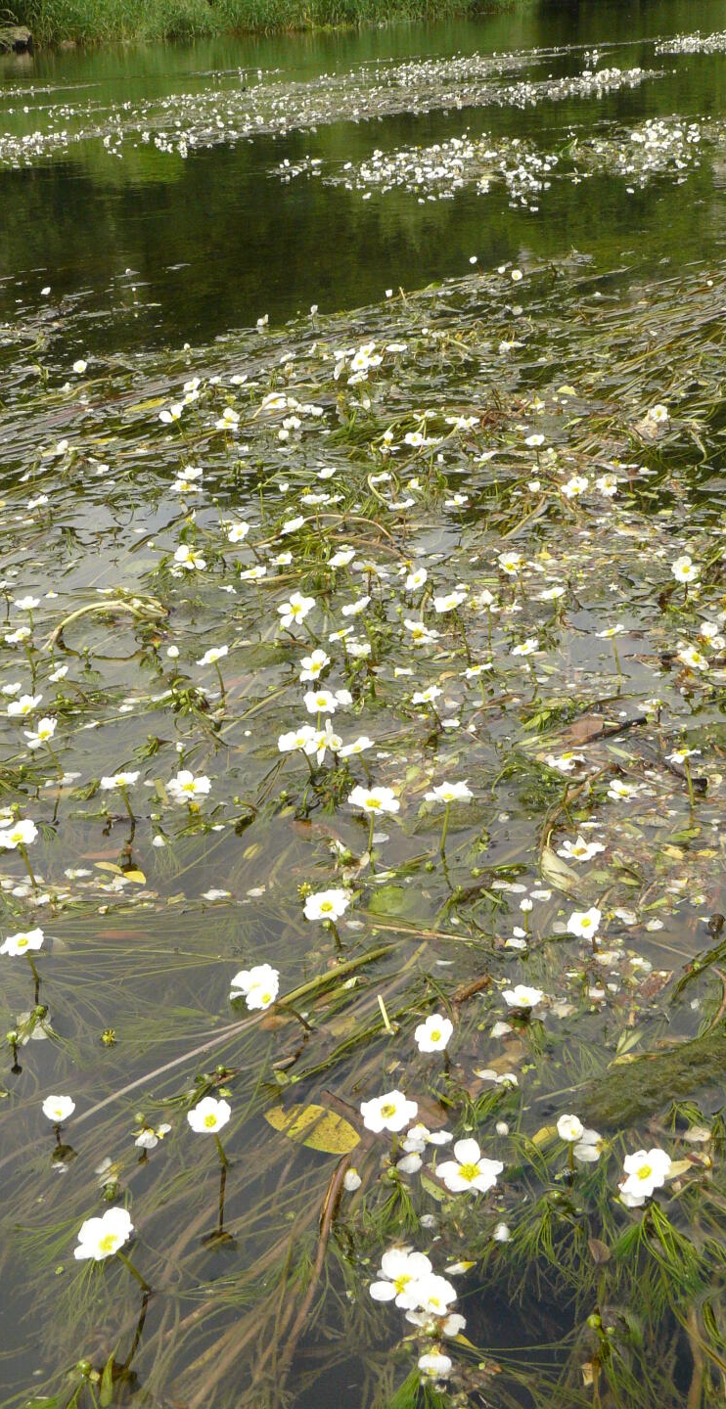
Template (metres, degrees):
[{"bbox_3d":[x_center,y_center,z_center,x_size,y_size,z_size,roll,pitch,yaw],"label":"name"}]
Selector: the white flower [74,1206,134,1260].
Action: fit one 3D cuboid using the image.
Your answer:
[{"bbox_3d":[-0.109,0.226,0.812,0.029,0.006,0.029,-35,23,-15],"label":"white flower"}]

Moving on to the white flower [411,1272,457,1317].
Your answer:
[{"bbox_3d":[0.027,0.226,0.731,0.018,0.006,0.018,5,35,-3],"label":"white flower"}]

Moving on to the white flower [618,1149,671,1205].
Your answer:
[{"bbox_3d":[0.135,0.224,0.912,0.027,0.009,0.027,-11,51,13],"label":"white flower"}]

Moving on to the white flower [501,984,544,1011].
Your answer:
[{"bbox_3d":[0.090,0.165,1.072,0.023,0.009,0.023,-1,25,5],"label":"white flower"}]

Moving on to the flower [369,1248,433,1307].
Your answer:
[{"bbox_3d":[0.018,0.253,0.845,0.030,0.010,0.030,-6,55,8],"label":"flower"}]

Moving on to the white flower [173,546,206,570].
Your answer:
[{"bbox_3d":[-0.158,-0.133,1.746,0.029,0.009,0.029,6,44,-6],"label":"white flower"}]

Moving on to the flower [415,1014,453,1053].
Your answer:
[{"bbox_3d":[0.038,0.177,1.033,0.021,0.007,0.021,-4,60,7],"label":"flower"}]

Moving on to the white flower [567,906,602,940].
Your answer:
[{"bbox_3d":[0.132,0.130,1.137,0.021,0.007,0.021,-9,56,10],"label":"white flower"}]

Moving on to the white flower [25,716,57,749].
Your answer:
[{"bbox_3d":[-0.218,0.019,1.297,0.022,0.007,0.022,-34,40,-8],"label":"white flower"}]

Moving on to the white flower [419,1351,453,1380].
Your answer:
[{"bbox_3d":[0.029,0.259,0.749,0.012,0.006,0.012,-2,22,1],"label":"white flower"}]

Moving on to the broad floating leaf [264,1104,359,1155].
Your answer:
[{"bbox_3d":[-0.025,0.219,0.989,0.029,0.005,0.056,-18,27,-34],"label":"broad floating leaf"}]

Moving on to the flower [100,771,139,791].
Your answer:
[{"bbox_3d":[-0.160,0.051,1.258,0.026,0.005,0.026,-13,17,-8],"label":"flower"}]

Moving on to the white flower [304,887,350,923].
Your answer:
[{"bbox_3d":[-0.019,0.107,1.021,0.024,0.008,0.024,-10,30,6],"label":"white flower"}]

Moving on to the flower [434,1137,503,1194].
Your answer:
[{"bbox_3d":[0.045,0.196,0.815,0.028,0.009,0.028,0,36,3],"label":"flower"}]

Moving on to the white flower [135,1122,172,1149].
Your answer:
[{"bbox_3d":[-0.094,0.194,0.861,0.017,0.010,0.013,-7,20,-8],"label":"white flower"}]

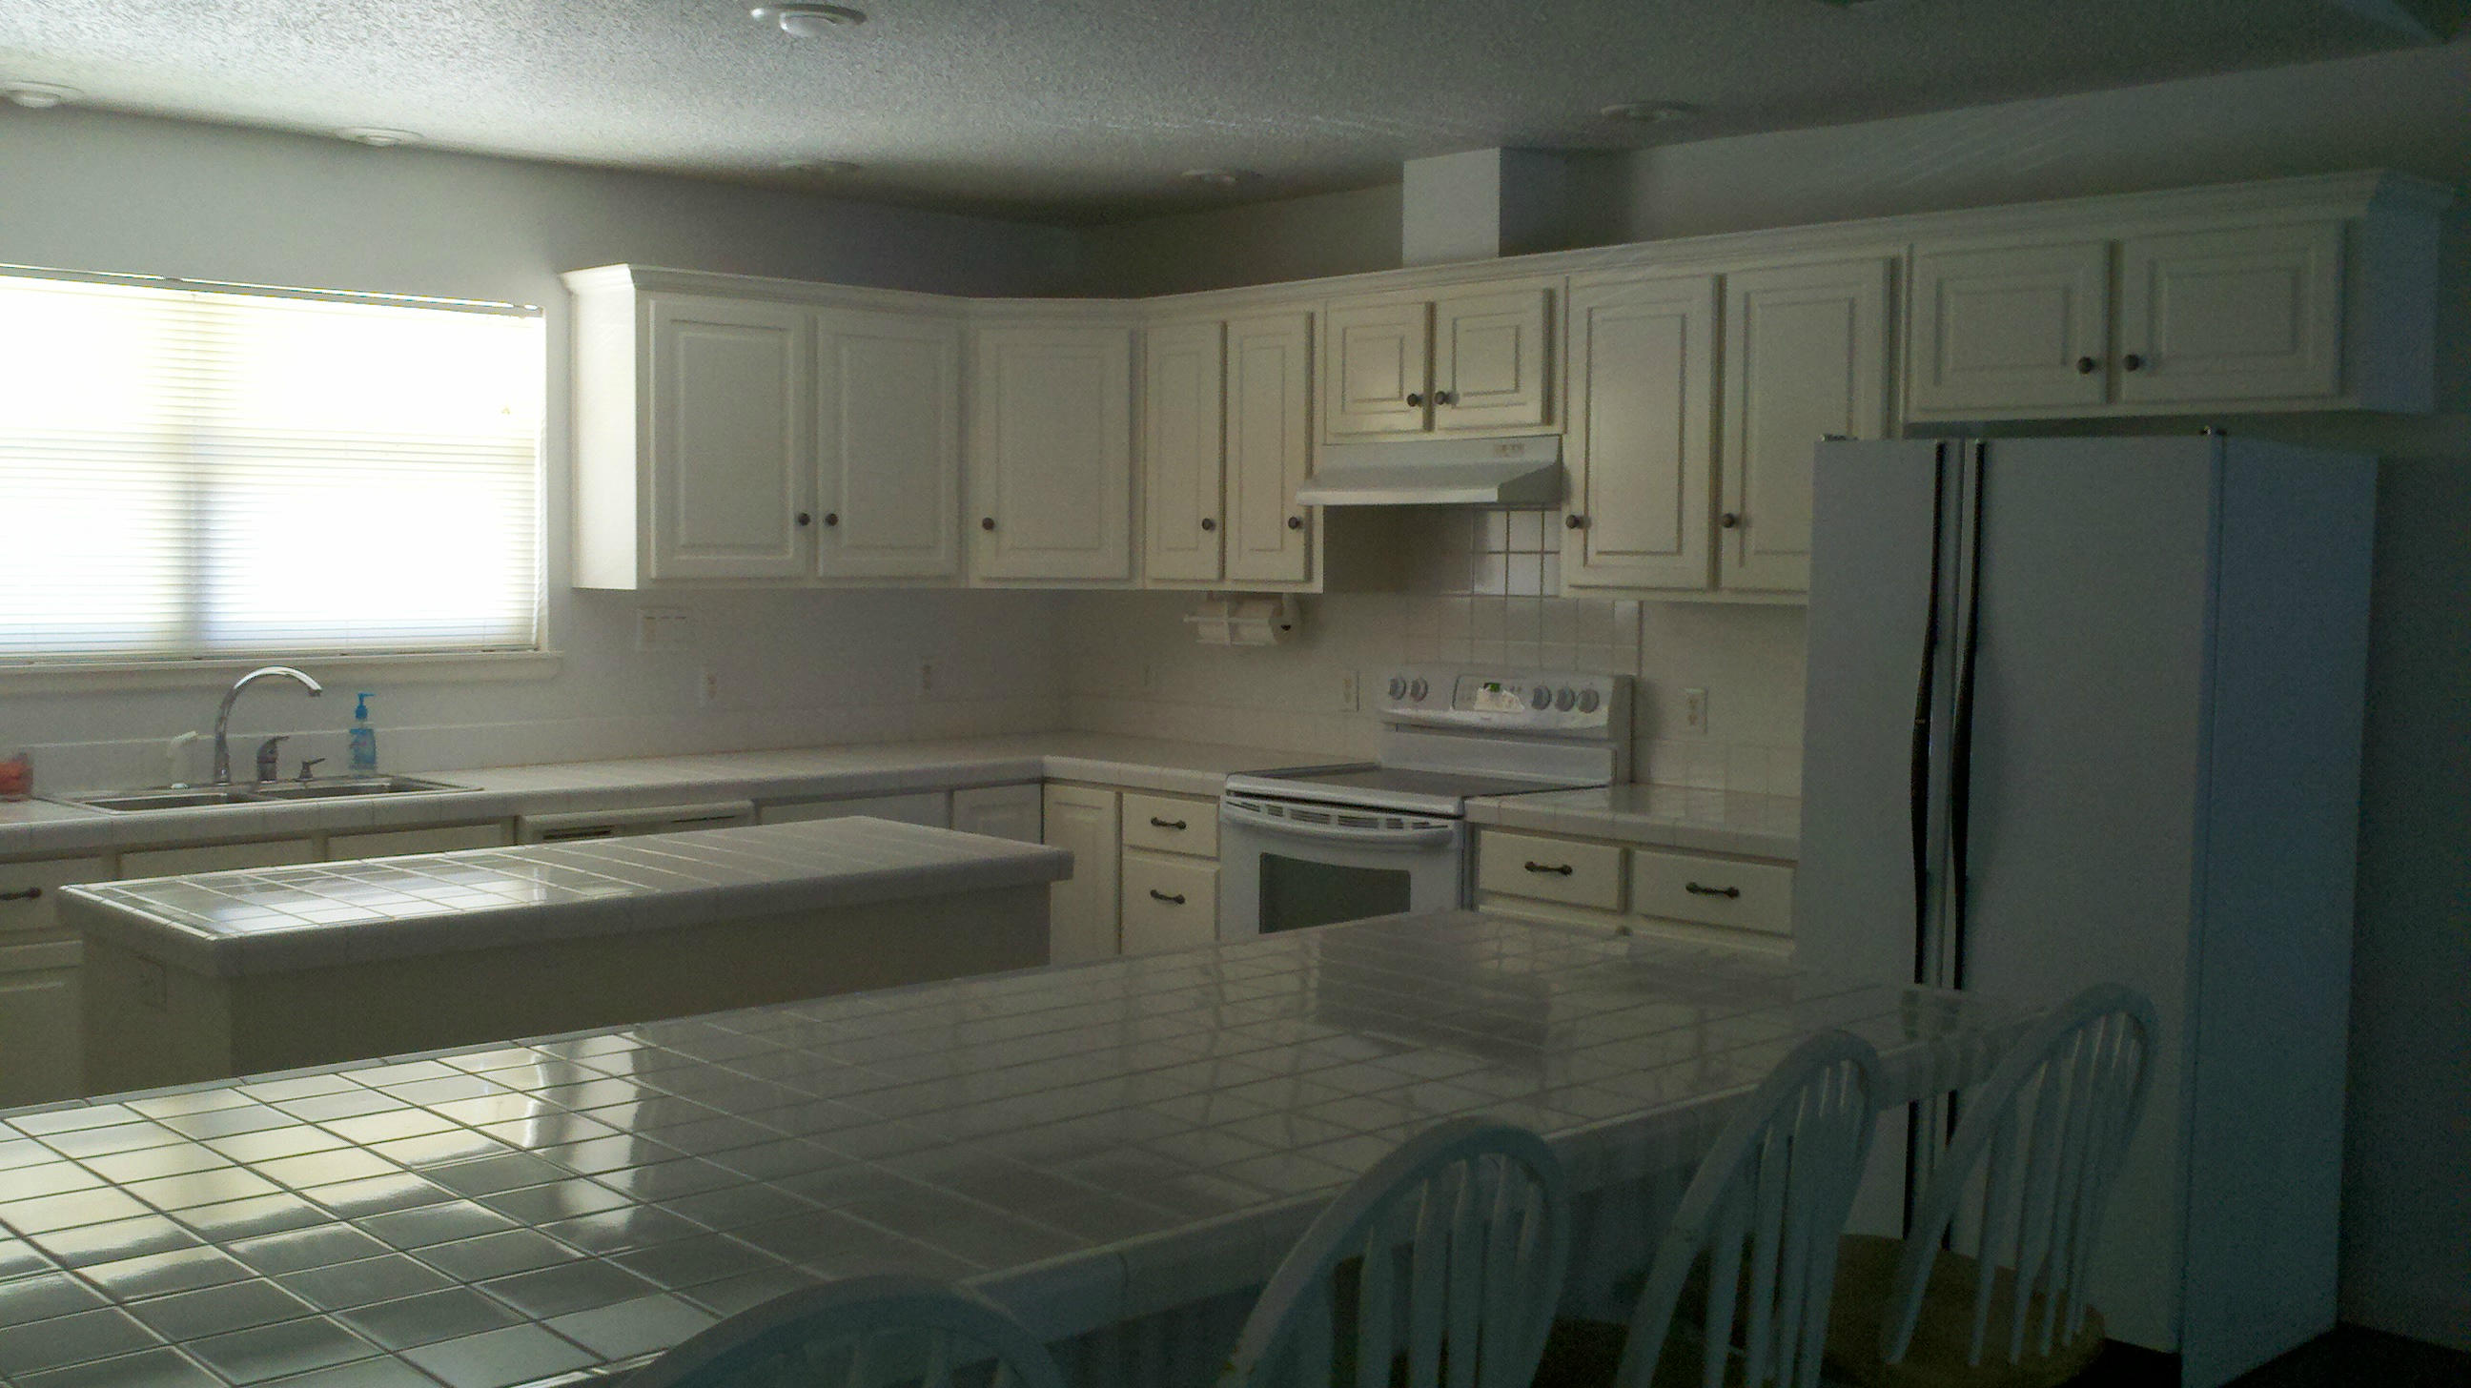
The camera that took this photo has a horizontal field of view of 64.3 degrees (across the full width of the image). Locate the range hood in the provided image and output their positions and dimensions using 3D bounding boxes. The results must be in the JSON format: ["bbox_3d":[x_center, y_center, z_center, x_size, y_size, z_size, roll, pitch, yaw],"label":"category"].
[{"bbox_3d":[0.578,-0.566,5.054,0.463,0.167,0.739,-3,5,-44],"label":"range hood"}]

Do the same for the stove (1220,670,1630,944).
[{"bbox_3d":[0.478,0.527,5.058,0.670,1.170,0.750,-3,5,-44],"label":"stove"}]

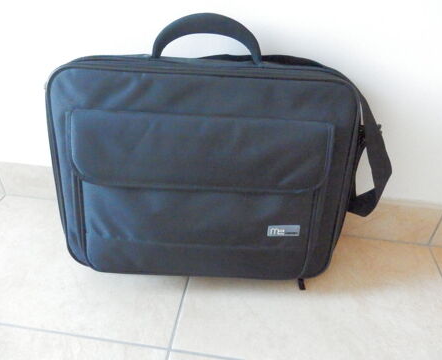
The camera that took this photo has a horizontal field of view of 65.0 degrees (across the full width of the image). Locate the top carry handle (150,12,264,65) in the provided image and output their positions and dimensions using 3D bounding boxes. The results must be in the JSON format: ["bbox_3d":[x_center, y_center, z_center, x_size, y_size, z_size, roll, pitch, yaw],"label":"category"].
[{"bbox_3d":[-0.018,-0.185,0.457,0.148,0.065,0.028,3,22,-1],"label":"top carry handle"}]

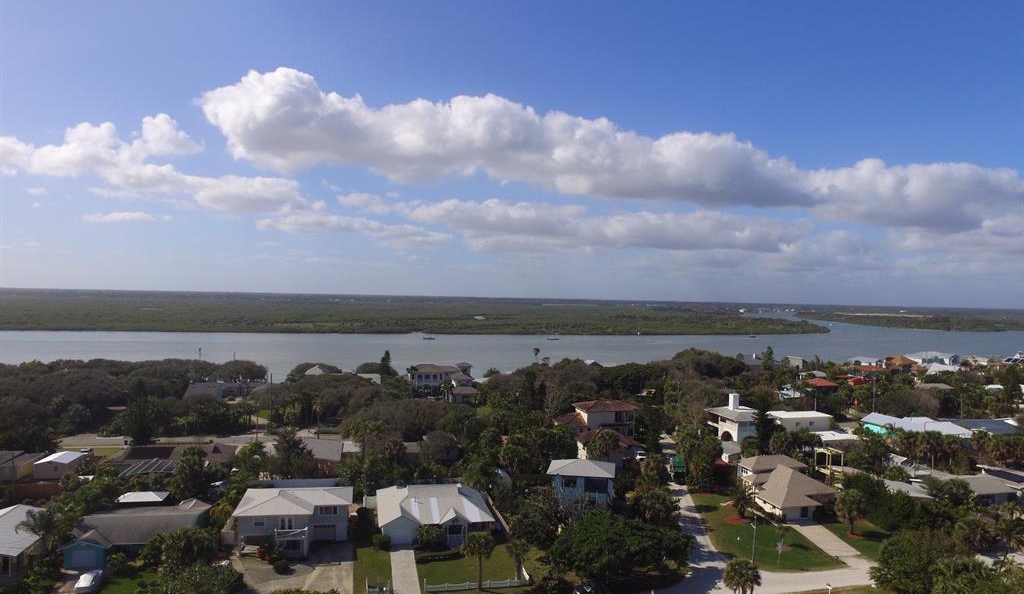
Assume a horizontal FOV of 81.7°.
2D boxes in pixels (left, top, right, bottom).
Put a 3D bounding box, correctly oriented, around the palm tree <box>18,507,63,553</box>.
[{"bbox_3d":[-58.565,29.782,74.469,5.600,6.300,5.600,1,0,0],"label":"palm tree"}]

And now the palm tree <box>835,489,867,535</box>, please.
[{"bbox_3d":[48.361,30.706,84.515,4.300,6.400,4.300,1,0,0],"label":"palm tree"}]

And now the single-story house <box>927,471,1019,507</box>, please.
[{"bbox_3d":[78.993,33.307,103.168,12.500,4.700,9.200,1,0,-11],"label":"single-story house"}]

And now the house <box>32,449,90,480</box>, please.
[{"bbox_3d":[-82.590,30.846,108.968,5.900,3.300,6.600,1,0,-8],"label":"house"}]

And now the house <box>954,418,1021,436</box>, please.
[{"bbox_3d":[116.383,32.801,146.015,16.000,4.800,12.000,1,0,-10],"label":"house"}]

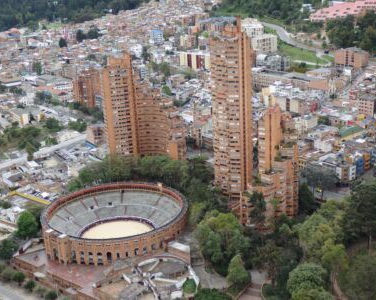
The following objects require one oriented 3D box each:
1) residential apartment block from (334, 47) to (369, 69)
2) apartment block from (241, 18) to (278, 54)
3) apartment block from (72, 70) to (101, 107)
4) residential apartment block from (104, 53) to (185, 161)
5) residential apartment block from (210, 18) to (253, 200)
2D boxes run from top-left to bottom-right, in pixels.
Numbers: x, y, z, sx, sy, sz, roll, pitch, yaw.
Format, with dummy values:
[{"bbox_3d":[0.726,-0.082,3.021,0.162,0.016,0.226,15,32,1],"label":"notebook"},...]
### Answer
[{"bbox_3d":[157.680,-89.570,546.940,20.000,17.500,24.500,-12,19,-27],"label":"residential apartment block"},{"bbox_3d":[79.090,-122.880,627.360,35.000,29.000,27.000,-8,18,-17],"label":"apartment block"},{"bbox_3d":[-102.960,-62.270,575.370,21.000,38.000,19.000,10,22,36],"label":"apartment block"},{"bbox_3d":[-31.020,-30.470,415.220,57.000,79.000,36.000,-4,17,-4],"label":"residential apartment block"},{"bbox_3d":[28.120,-23.580,360.490,24.500,116.000,25.000,-2,17,4],"label":"residential apartment block"}]

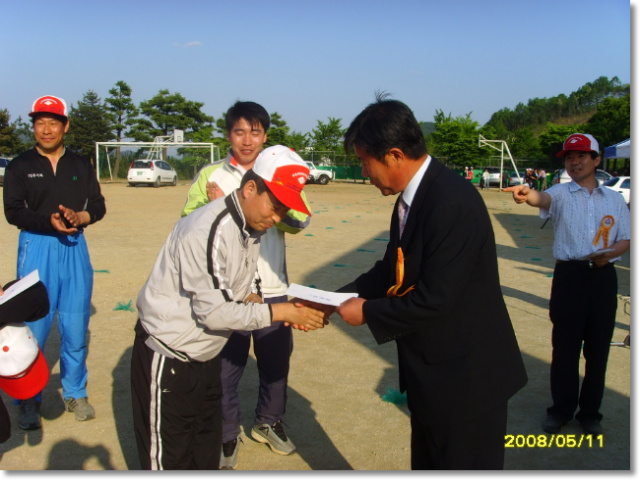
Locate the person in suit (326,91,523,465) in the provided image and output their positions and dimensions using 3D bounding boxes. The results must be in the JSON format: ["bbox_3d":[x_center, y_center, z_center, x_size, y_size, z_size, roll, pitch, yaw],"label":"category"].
[{"bbox_3d":[0.330,0.406,2.152,0.600,1.630,0.520,2,6,7],"label":"person in suit"}]

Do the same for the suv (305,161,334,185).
[{"bbox_3d":[-1.123,-5.110,54.566,4.300,1.830,1.800,1,6,0],"label":"suv"}]

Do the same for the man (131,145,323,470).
[{"bbox_3d":[-0.301,0.437,2.328,0.640,1.500,0.520,3,6,18],"label":"man"}]

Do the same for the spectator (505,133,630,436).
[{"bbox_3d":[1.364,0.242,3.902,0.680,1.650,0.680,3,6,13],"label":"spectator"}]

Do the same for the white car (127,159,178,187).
[{"bbox_3d":[-10.071,-4.107,43.836,1.760,1.580,4.350,2,6,6],"label":"white car"}]

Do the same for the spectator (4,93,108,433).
[{"bbox_3d":[-1.433,0.110,3.915,0.560,1.770,0.450,-1,6,-20],"label":"spectator"}]

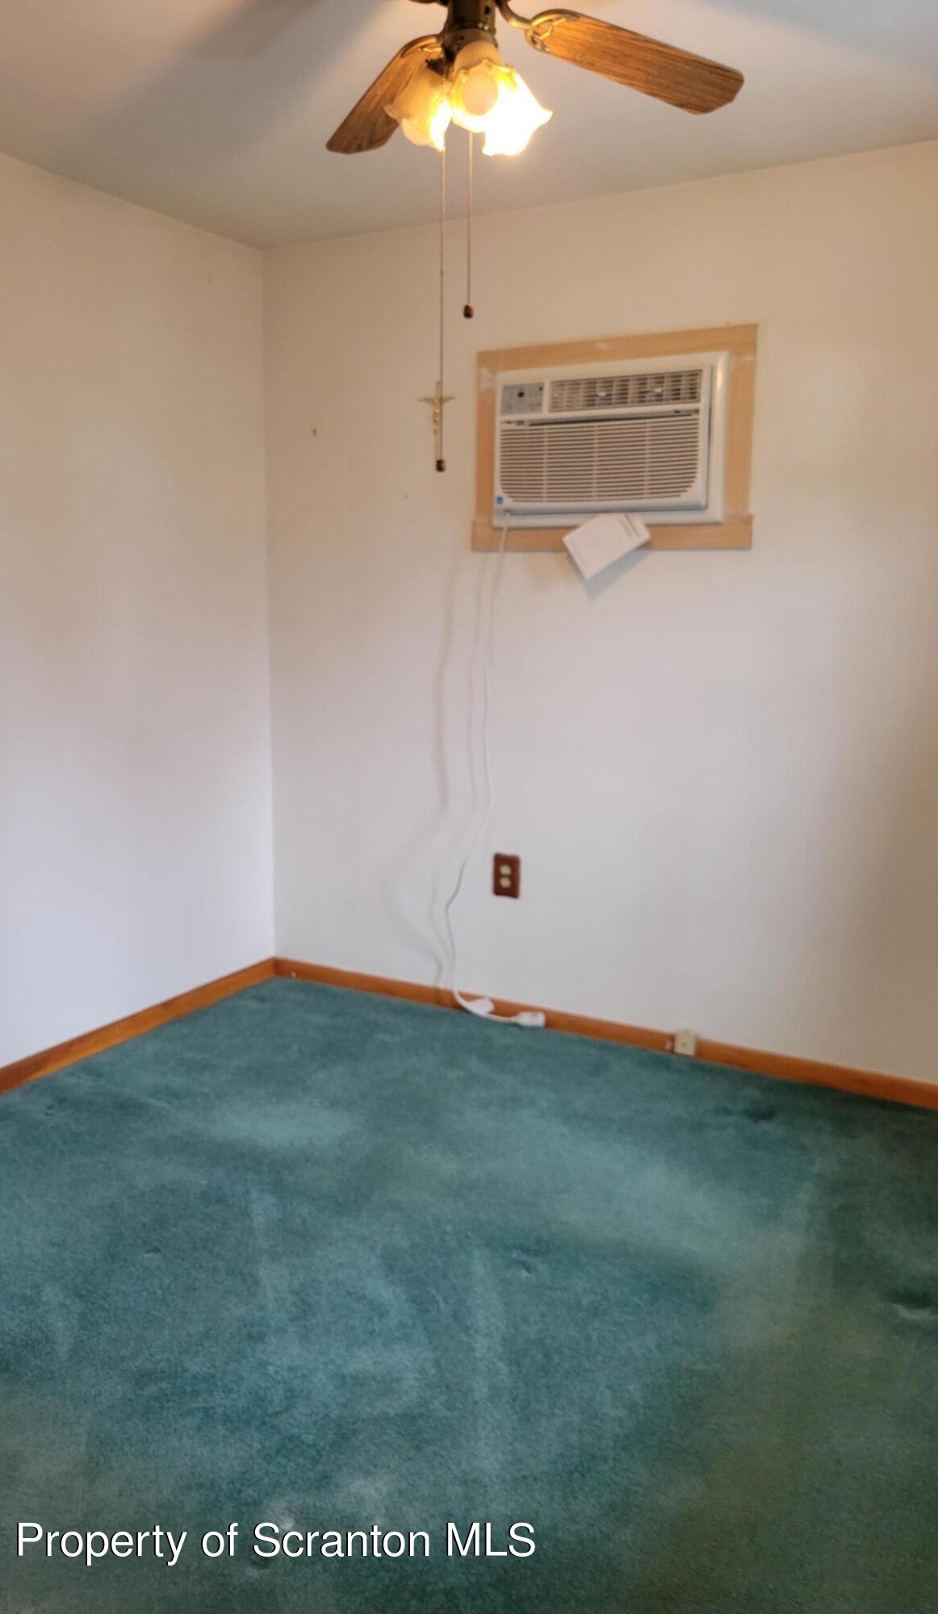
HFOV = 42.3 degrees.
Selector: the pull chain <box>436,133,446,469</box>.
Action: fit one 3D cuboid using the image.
[{"bbox_3d":[-0.044,-0.834,2.007,0.017,0.541,0.017,1,10,0],"label":"pull chain"}]

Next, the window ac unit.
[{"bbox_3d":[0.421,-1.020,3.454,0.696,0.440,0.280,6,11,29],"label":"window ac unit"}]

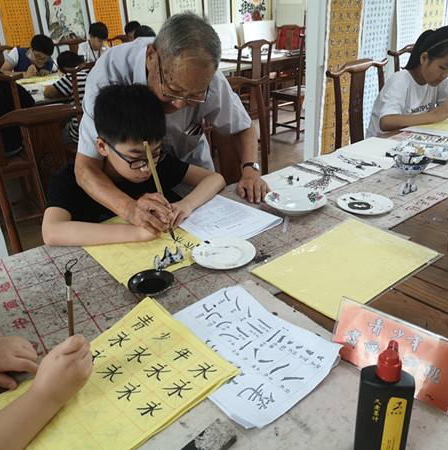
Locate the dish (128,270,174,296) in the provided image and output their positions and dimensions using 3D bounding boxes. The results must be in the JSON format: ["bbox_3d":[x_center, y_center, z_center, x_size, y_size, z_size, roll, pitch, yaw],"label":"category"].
[{"bbox_3d":[-0.155,0.128,1.004,0.097,0.022,0.097,-3,27,0],"label":"dish"}]

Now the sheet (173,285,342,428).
[{"bbox_3d":[0.038,0.204,0.840,0.225,0.010,0.305,-22,31,-34],"label":"sheet"}]

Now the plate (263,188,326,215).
[{"bbox_3d":[0.208,-0.060,1.355,0.178,0.034,0.178,-3,25,1],"label":"plate"}]

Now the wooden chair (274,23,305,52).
[{"bbox_3d":[0.625,-1.866,5.610,0.470,0.980,0.480,-23,33,-34],"label":"wooden chair"}]

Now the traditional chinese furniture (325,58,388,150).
[{"bbox_3d":[0.764,-0.182,2.125,0.480,1.060,0.460,-23,31,-35],"label":"traditional chinese furniture"}]

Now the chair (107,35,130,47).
[{"bbox_3d":[-1.002,-1.599,5.432,0.480,1.050,0.460,-20,29,-31],"label":"chair"}]

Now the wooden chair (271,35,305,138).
[{"bbox_3d":[0.779,-1.451,4.862,0.480,1.060,0.460,-22,31,-34],"label":"wooden chair"}]

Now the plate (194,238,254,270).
[{"bbox_3d":[0.001,0.073,1.097,0.149,0.020,0.149,-2,27,1],"label":"plate"}]

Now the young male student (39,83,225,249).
[{"bbox_3d":[-0.248,0.130,1.513,0.660,1.130,0.600,-23,31,-35],"label":"young male student"}]

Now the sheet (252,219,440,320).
[{"bbox_3d":[0.276,0.086,1.057,0.368,0.008,0.249,-23,33,-34],"label":"sheet"}]

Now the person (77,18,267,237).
[{"bbox_3d":[-0.130,-0.004,1.563,0.560,1.320,0.720,-14,29,-21],"label":"person"}]

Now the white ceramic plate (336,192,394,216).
[{"bbox_3d":[0.394,-0.052,1.304,0.149,0.020,0.149,-2,27,1],"label":"white ceramic plate"}]

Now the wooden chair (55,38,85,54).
[{"bbox_3d":[-1.503,-1.541,5.189,0.470,0.980,0.480,22,36,40],"label":"wooden chair"}]

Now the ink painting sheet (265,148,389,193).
[{"bbox_3d":[0.365,-0.194,1.653,0.400,0.006,0.270,-21,30,-33],"label":"ink painting sheet"}]

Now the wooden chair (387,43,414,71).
[{"bbox_3d":[1.452,-0.768,3.321,0.480,0.980,0.470,-24,33,-35],"label":"wooden chair"}]

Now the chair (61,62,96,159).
[{"bbox_3d":[-0.787,-0.556,3.160,0.480,1.050,0.460,-20,29,-31],"label":"chair"}]

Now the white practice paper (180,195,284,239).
[{"bbox_3d":[-0.007,-0.019,1.289,0.213,0.012,0.260,-25,34,-37],"label":"white practice paper"}]

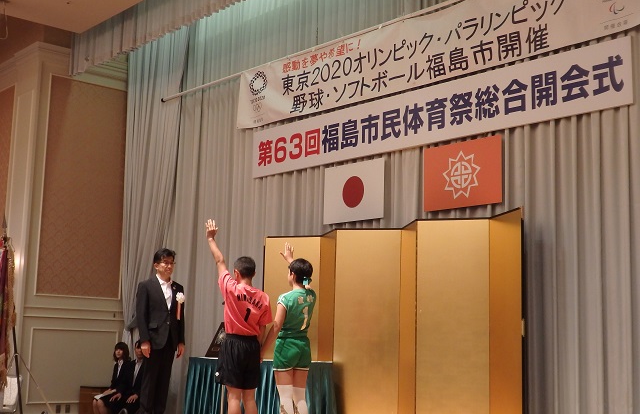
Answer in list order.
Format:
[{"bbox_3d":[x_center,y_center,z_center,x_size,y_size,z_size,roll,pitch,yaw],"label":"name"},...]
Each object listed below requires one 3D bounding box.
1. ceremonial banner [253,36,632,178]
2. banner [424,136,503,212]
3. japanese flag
[{"bbox_3d":[0.979,-0.989,10.380,0.030,0.635,5.600,9,-12,-41],"label":"ceremonial banner"},{"bbox_3d":[1.514,-0.339,9.655,0.030,0.700,1.045,9,-12,-41],"label":"banner"},{"bbox_3d":[0.406,-0.170,10.870,0.030,0.695,1.030,9,-12,-41],"label":"japanese flag"}]

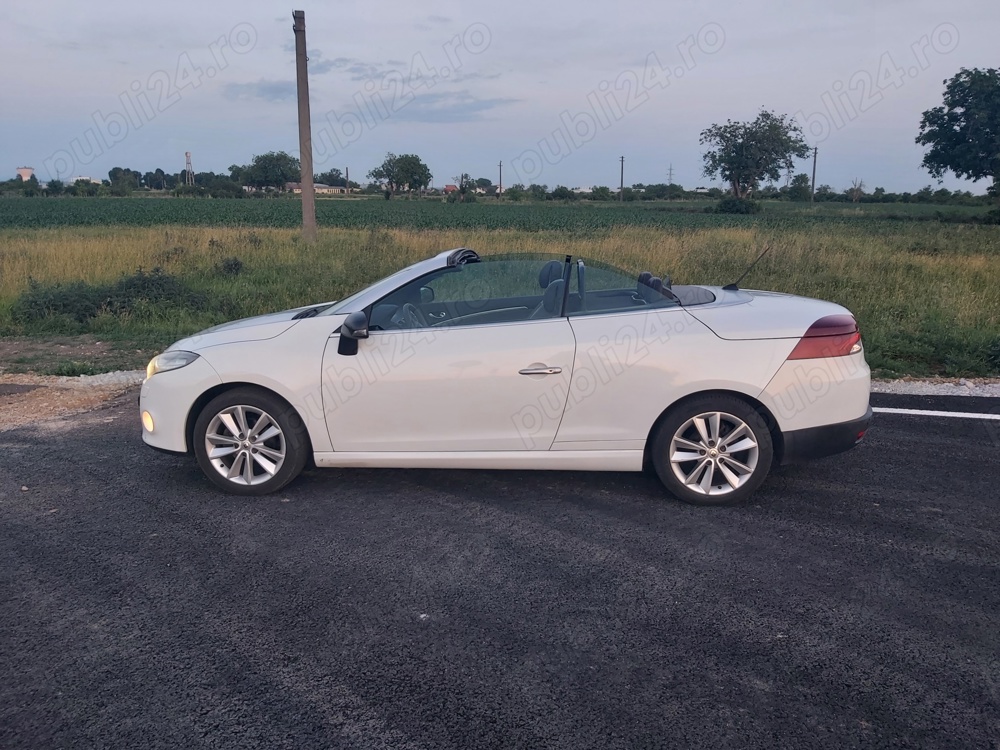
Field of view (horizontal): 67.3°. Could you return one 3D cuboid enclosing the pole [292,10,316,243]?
[{"bbox_3d":[-6.307,-7.879,24.323,0.420,7.220,0.380,0,14,0],"label":"pole"}]

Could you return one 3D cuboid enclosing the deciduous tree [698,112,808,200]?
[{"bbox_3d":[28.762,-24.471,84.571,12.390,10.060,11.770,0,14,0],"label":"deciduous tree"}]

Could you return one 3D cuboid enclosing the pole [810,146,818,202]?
[{"bbox_3d":[48.545,-30.837,115.945,0.450,8.200,0.400,0,14,0],"label":"pole"}]

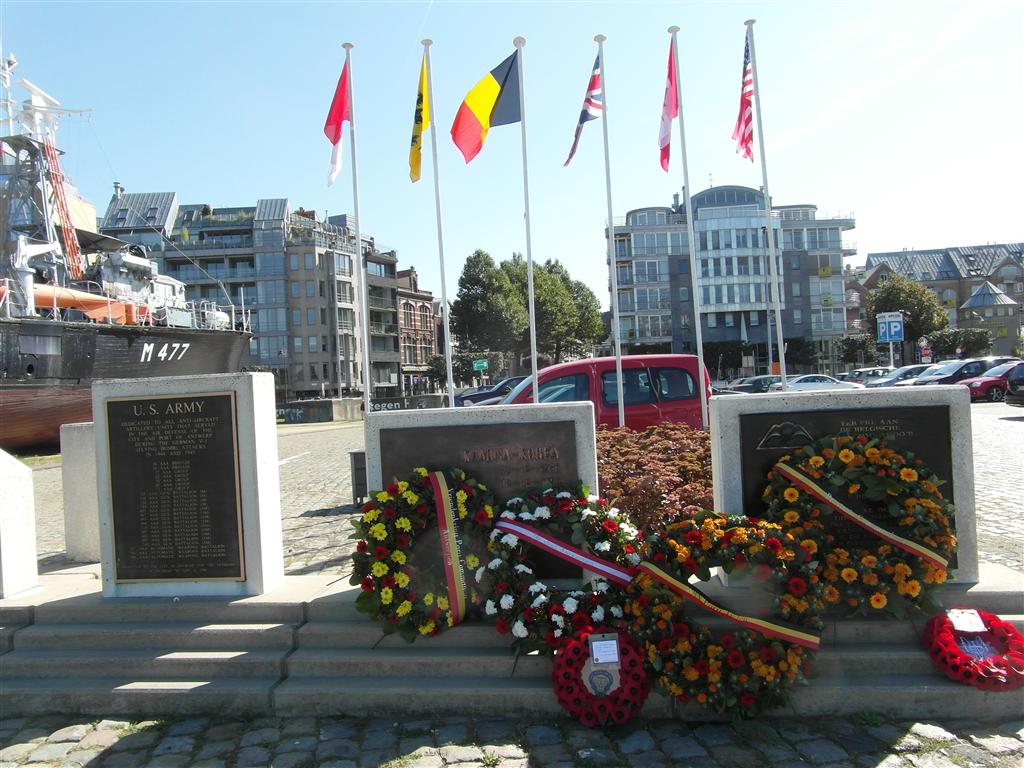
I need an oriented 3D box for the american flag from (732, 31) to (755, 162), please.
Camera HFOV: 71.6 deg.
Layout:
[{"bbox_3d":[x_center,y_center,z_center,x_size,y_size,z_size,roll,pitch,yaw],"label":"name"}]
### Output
[{"bbox_3d":[2.948,-3.661,9.040,0.300,1.650,0.280,-3,0,0],"label":"american flag"}]

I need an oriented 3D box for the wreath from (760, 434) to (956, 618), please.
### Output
[{"bbox_3d":[1.693,0.698,3.480,0.870,0.870,0.180,-3,-11,7],"label":"wreath"}]

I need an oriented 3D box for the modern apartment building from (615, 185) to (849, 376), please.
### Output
[{"bbox_3d":[24.200,-10.700,81.500,25.300,20.800,13.500,-3,0,0],"label":"modern apartment building"}]

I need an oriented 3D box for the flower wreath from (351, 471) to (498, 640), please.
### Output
[{"bbox_3d":[-0.511,0.967,4.050,0.800,0.930,0.200,-3,-15,8],"label":"flower wreath"}]

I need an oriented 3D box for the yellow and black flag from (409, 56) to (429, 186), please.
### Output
[{"bbox_3d":[-1.192,-3.416,9.100,0.300,1.650,0.280,-3,0,0],"label":"yellow and black flag"}]

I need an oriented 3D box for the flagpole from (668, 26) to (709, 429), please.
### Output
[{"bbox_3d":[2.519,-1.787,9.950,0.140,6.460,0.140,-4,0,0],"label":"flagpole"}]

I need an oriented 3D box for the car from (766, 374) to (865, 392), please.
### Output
[{"bbox_3d":[16.100,0.161,37.000,4.500,1.400,1.760,-3,0,-4],"label":"car"}]

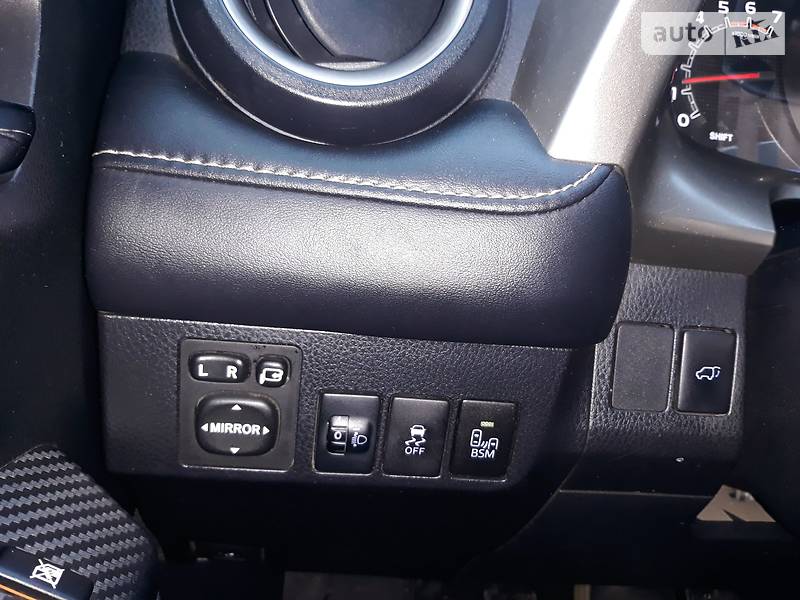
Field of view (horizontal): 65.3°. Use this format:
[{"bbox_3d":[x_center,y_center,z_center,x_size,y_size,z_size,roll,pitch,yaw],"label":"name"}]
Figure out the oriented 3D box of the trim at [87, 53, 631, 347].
[{"bbox_3d":[-0.012,-0.035,0.235,0.196,0.096,0.050,5,13,-6],"label":"trim"}]

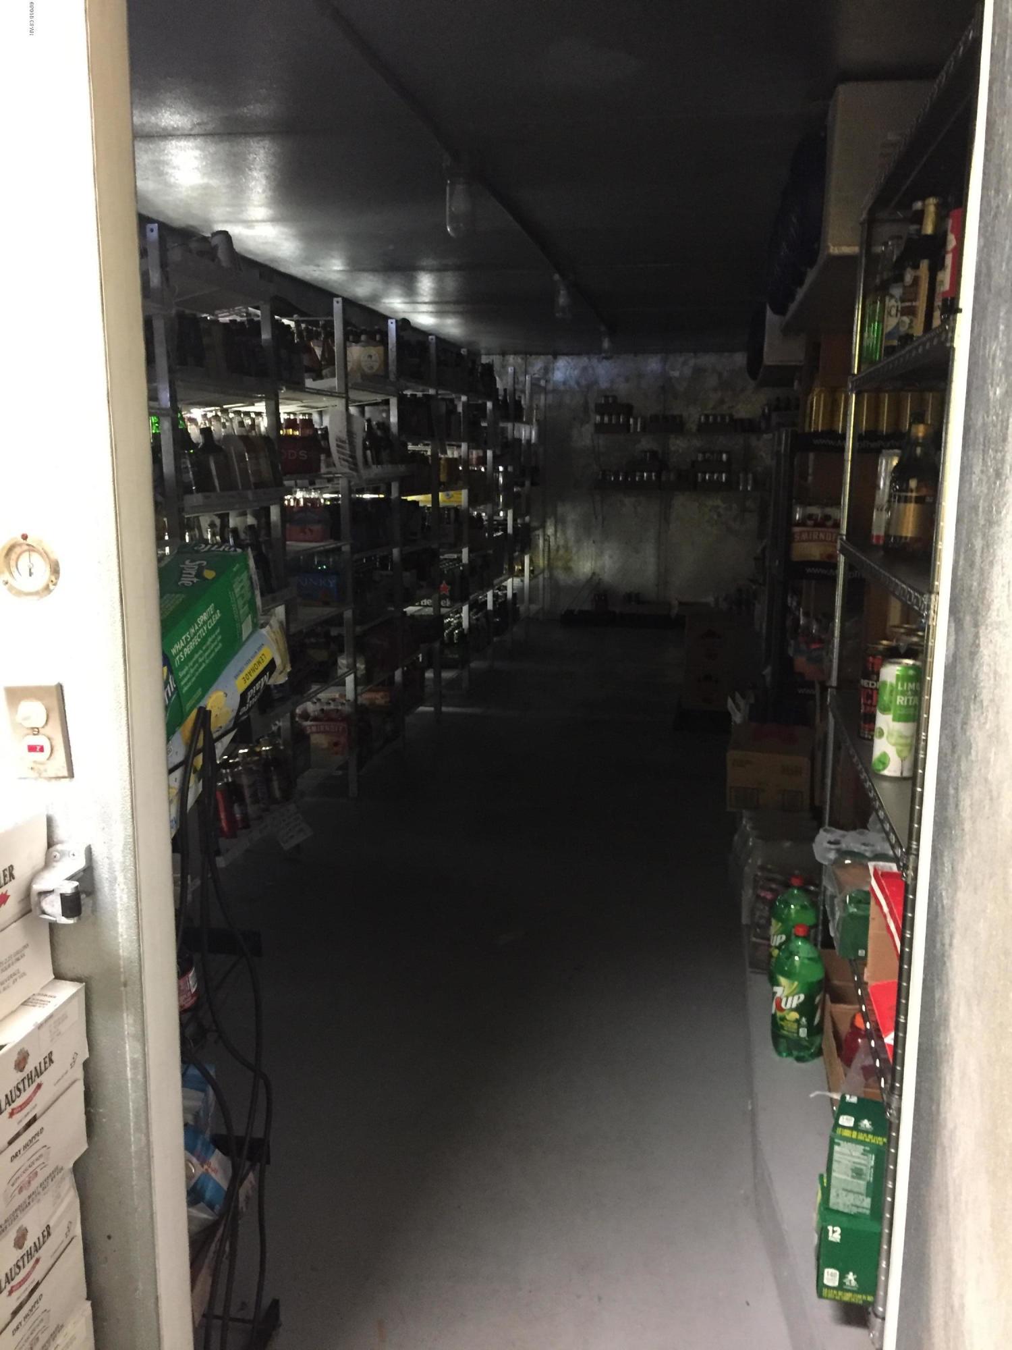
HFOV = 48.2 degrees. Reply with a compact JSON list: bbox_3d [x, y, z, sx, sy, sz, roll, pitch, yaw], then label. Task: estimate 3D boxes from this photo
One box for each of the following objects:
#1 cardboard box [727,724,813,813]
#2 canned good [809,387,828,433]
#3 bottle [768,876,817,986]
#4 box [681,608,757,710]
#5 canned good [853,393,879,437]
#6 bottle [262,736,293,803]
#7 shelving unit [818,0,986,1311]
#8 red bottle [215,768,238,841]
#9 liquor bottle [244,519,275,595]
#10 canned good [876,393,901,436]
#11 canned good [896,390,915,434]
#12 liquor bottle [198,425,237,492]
[{"bbox_3d":[0.792,0.277,3.395,0.230,0.172,0.330,3,12,13],"label":"cardboard box"},{"bbox_3d":[1.000,-0.838,3.617,0.068,0.165,0.068,2,11,10],"label":"canned good"},{"bbox_3d":[0.717,0.644,2.809,0.112,0.308,0.112,2,11,11],"label":"bottle"},{"bbox_3d":[1.172,-0.083,6.178,0.360,0.480,0.360,2,11,11],"label":"box"},{"bbox_3d":[1.140,-0.813,3.579,0.067,0.170,0.067,2,11,11],"label":"canned good"},{"bbox_3d":[-0.803,0.329,3.930,0.067,0.230,0.067,-9,9,13],"label":"bottle"},{"bbox_3d":[0.891,0.007,2.062,0.457,1.847,1.184,2,11,10],"label":"shelving unit"},{"bbox_3d":[-0.884,0.404,3.560,0.058,0.212,0.058,-6,9,12],"label":"red bottle"},{"bbox_3d":[-0.857,-0.405,3.970,0.076,0.265,0.076,-7,10,12],"label":"liquor bottle"},{"bbox_3d":[1.211,-0.820,3.582,0.068,0.165,0.068,2,11,10],"label":"canned good"},{"bbox_3d":[1.269,-0.807,3.554,0.067,0.170,0.067,2,11,11],"label":"canned good"},{"bbox_3d":[-0.924,-0.663,3.583,0.083,0.250,0.083,-8,9,13],"label":"liquor bottle"}]

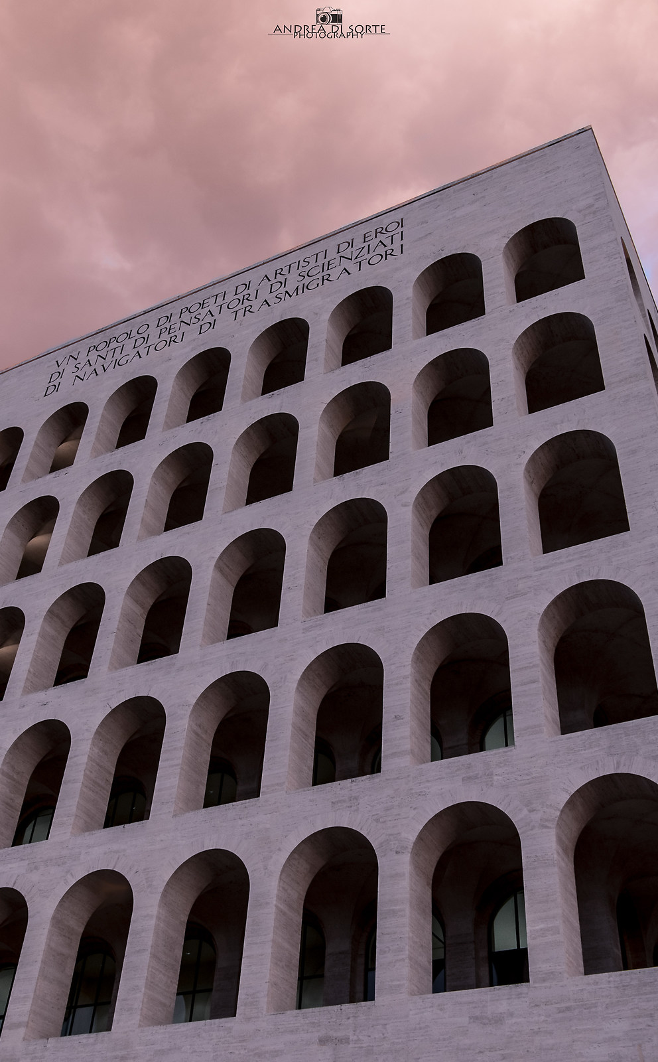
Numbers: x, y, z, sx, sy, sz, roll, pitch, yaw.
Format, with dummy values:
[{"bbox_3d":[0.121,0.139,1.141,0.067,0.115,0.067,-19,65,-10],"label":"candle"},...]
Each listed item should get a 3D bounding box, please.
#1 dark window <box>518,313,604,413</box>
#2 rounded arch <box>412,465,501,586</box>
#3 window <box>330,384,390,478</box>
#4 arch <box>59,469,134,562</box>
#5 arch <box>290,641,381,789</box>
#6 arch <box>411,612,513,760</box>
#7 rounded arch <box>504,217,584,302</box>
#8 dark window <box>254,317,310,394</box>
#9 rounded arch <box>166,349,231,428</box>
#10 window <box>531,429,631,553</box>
[{"bbox_3d":[10.864,-7.388,49.671,3.996,6.340,1.937,-17,-46,22],"label":"dark window"},{"bbox_3d":[5.352,0.034,42.582,3.710,5.840,1.800,-17,-46,22],"label":"rounded arch"},{"bbox_3d":[1.638,-4.594,53.576,3.996,6.340,1.937,-17,-46,22],"label":"window"},{"bbox_3d":[-11.282,-0.522,54.810,3.710,5.840,1.800,-17,-46,22],"label":"arch"},{"bbox_3d":[0.763,7.695,42.714,3.996,6.340,1.937,-17,-46,22],"label":"arch"},{"bbox_3d":[4.928,5.772,37.557,3.710,5.840,1.800,-17,-46,22],"label":"arch"},{"bbox_3d":[10.449,-12.594,50.835,3.710,5.840,1.800,-17,-46,22],"label":"rounded arch"},{"bbox_3d":[-2.534,-9.371,60.985,3.996,6.340,1.937,-17,-46,22],"label":"dark window"},{"bbox_3d":[-6.484,-7.554,58.052,3.710,5.840,1.800,-17,-46,22],"label":"rounded arch"},{"bbox_3d":[10.426,-1.241,44.239,3.996,6.340,1.937,-17,-46,22],"label":"window"}]

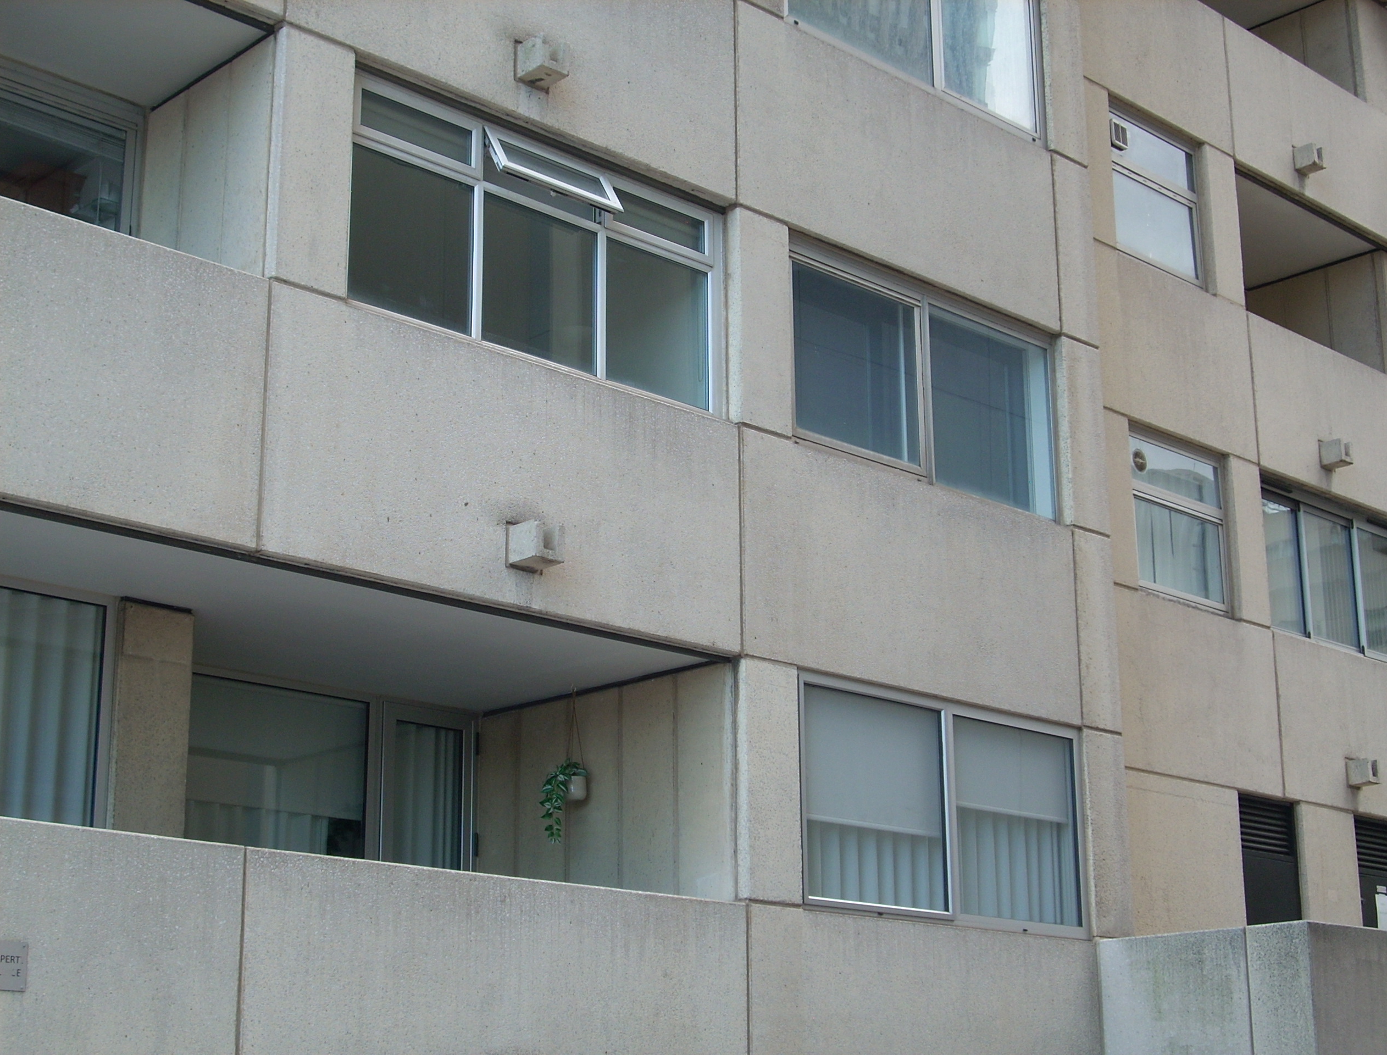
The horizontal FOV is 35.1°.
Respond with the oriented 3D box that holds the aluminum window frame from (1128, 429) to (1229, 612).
[{"bbox_3d":[3.635,-0.019,16.584,1.305,1.280,0.100,15,-22,-41],"label":"aluminum window frame"}]

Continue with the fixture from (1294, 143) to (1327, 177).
[{"bbox_3d":[5.302,-3.165,18.825,0.200,0.205,0.200,15,-22,-41],"label":"fixture"}]

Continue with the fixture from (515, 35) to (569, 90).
[{"bbox_3d":[-0.790,-2.481,11.632,0.200,0.205,0.200,15,-22,-41],"label":"fixture"}]

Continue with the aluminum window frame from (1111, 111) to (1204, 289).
[{"bbox_3d":[3.615,-2.580,17.312,1.270,1.275,0.100,15,-22,-41],"label":"aluminum window frame"}]

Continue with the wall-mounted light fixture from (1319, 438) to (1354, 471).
[{"bbox_3d":[5.313,-0.611,18.090,0.200,0.205,0.200,15,-22,-41],"label":"wall-mounted light fixture"}]

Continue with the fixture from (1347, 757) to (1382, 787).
[{"bbox_3d":[5.316,1.936,17.351,0.200,0.205,0.200,15,-22,-41],"label":"fixture"}]

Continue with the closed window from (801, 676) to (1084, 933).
[{"bbox_3d":[1.489,1.677,12.911,2.615,1.325,0.090,15,-22,-41],"label":"closed window"}]

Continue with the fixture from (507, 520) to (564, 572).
[{"bbox_3d":[-0.776,0.081,10.899,0.200,0.205,0.200,15,-22,-41],"label":"fixture"}]

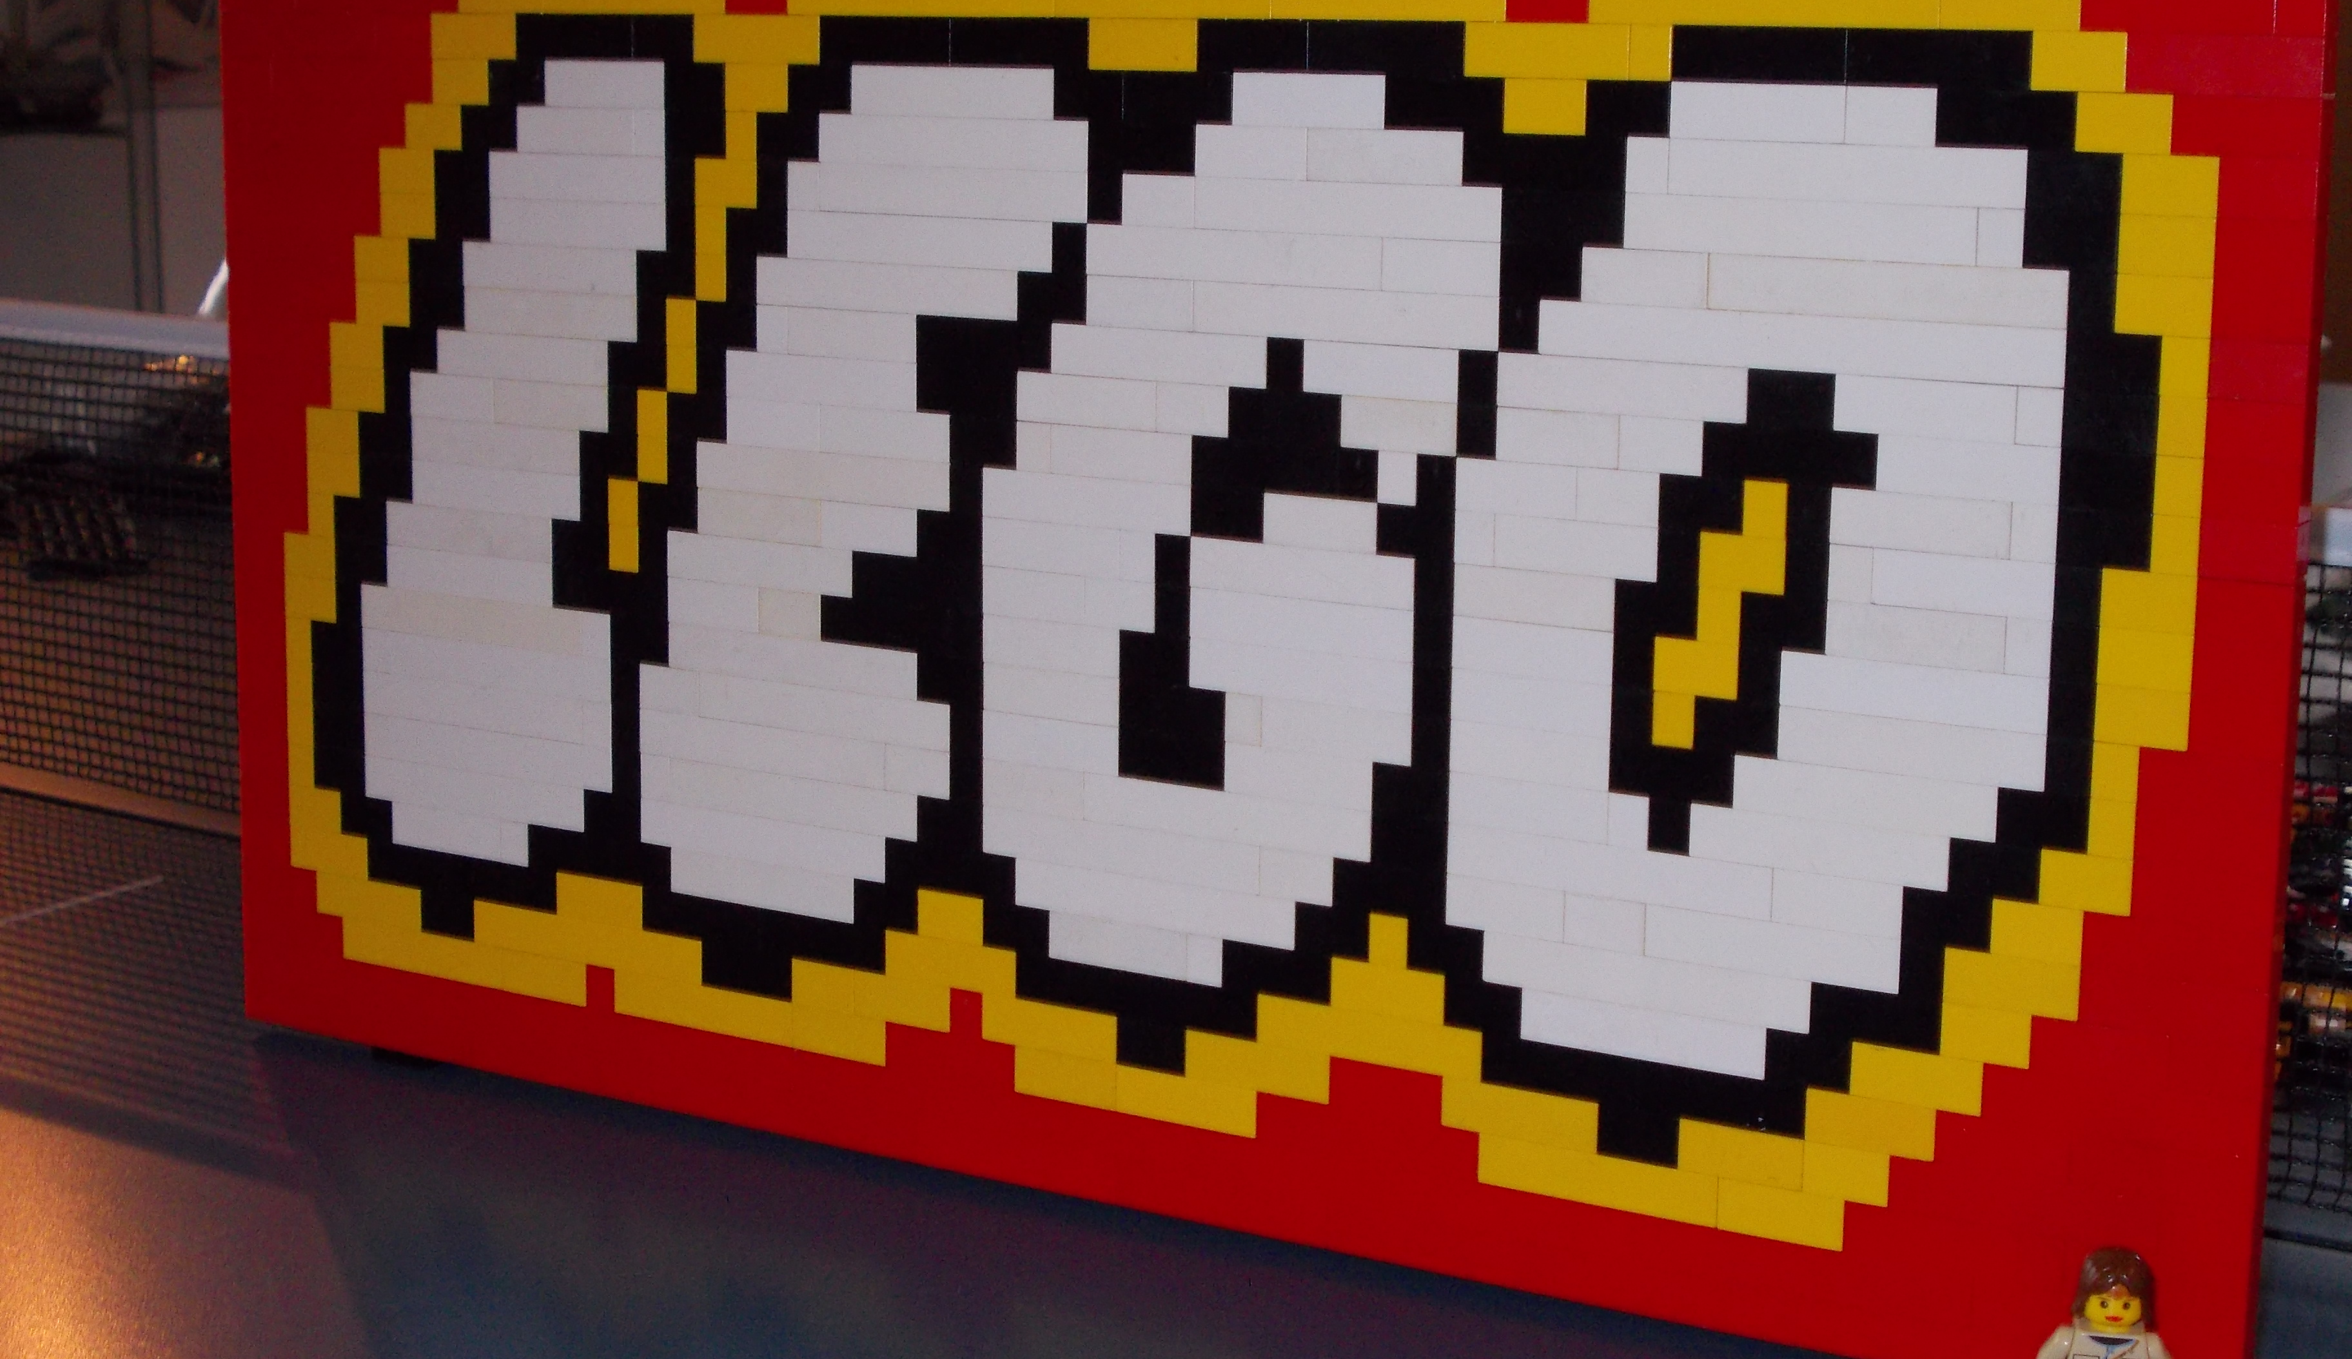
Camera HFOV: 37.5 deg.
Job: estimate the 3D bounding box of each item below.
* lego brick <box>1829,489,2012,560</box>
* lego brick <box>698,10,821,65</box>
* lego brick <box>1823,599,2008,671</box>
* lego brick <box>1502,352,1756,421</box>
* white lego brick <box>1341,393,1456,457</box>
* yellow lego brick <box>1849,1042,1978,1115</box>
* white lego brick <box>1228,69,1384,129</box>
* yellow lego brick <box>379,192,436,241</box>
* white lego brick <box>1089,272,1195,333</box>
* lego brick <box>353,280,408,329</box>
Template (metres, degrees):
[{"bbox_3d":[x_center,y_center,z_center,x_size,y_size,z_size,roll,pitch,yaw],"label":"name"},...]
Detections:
[{"bbox_3d":[0.127,-0.027,0.586,0.032,0.010,0.008,7,13,31],"label":"lego brick"},{"bbox_3d":[-0.082,-0.129,0.698,0.032,0.010,0.008,7,13,31],"label":"lego brick"},{"bbox_3d":[0.126,-0.008,0.587,0.032,0.010,0.008,7,12,31],"label":"lego brick"},{"bbox_3d":[0.080,-0.052,0.609,0.048,0.010,0.008,7,12,31],"label":"lego brick"},{"bbox_3d":[0.042,-0.047,0.633,0.024,0.010,0.008,7,12,31],"label":"white lego brick"},{"bbox_3d":[0.129,0.068,0.598,0.024,0.010,0.008,7,12,31],"label":"yellow lego brick"},{"bbox_3d":[0.026,-0.106,0.634,0.032,0.010,0.008,7,13,31],"label":"white lego brick"},{"bbox_3d":[-0.165,-0.102,0.755,0.016,0.010,0.008,7,12,31],"label":"yellow lego brick"},{"bbox_3d":[-0.005,-0.072,0.659,0.024,0.010,0.008,7,12,31],"label":"white lego brick"},{"bbox_3d":[-0.171,-0.082,0.757,0.016,0.010,0.008,7,12,31],"label":"lego brick"}]

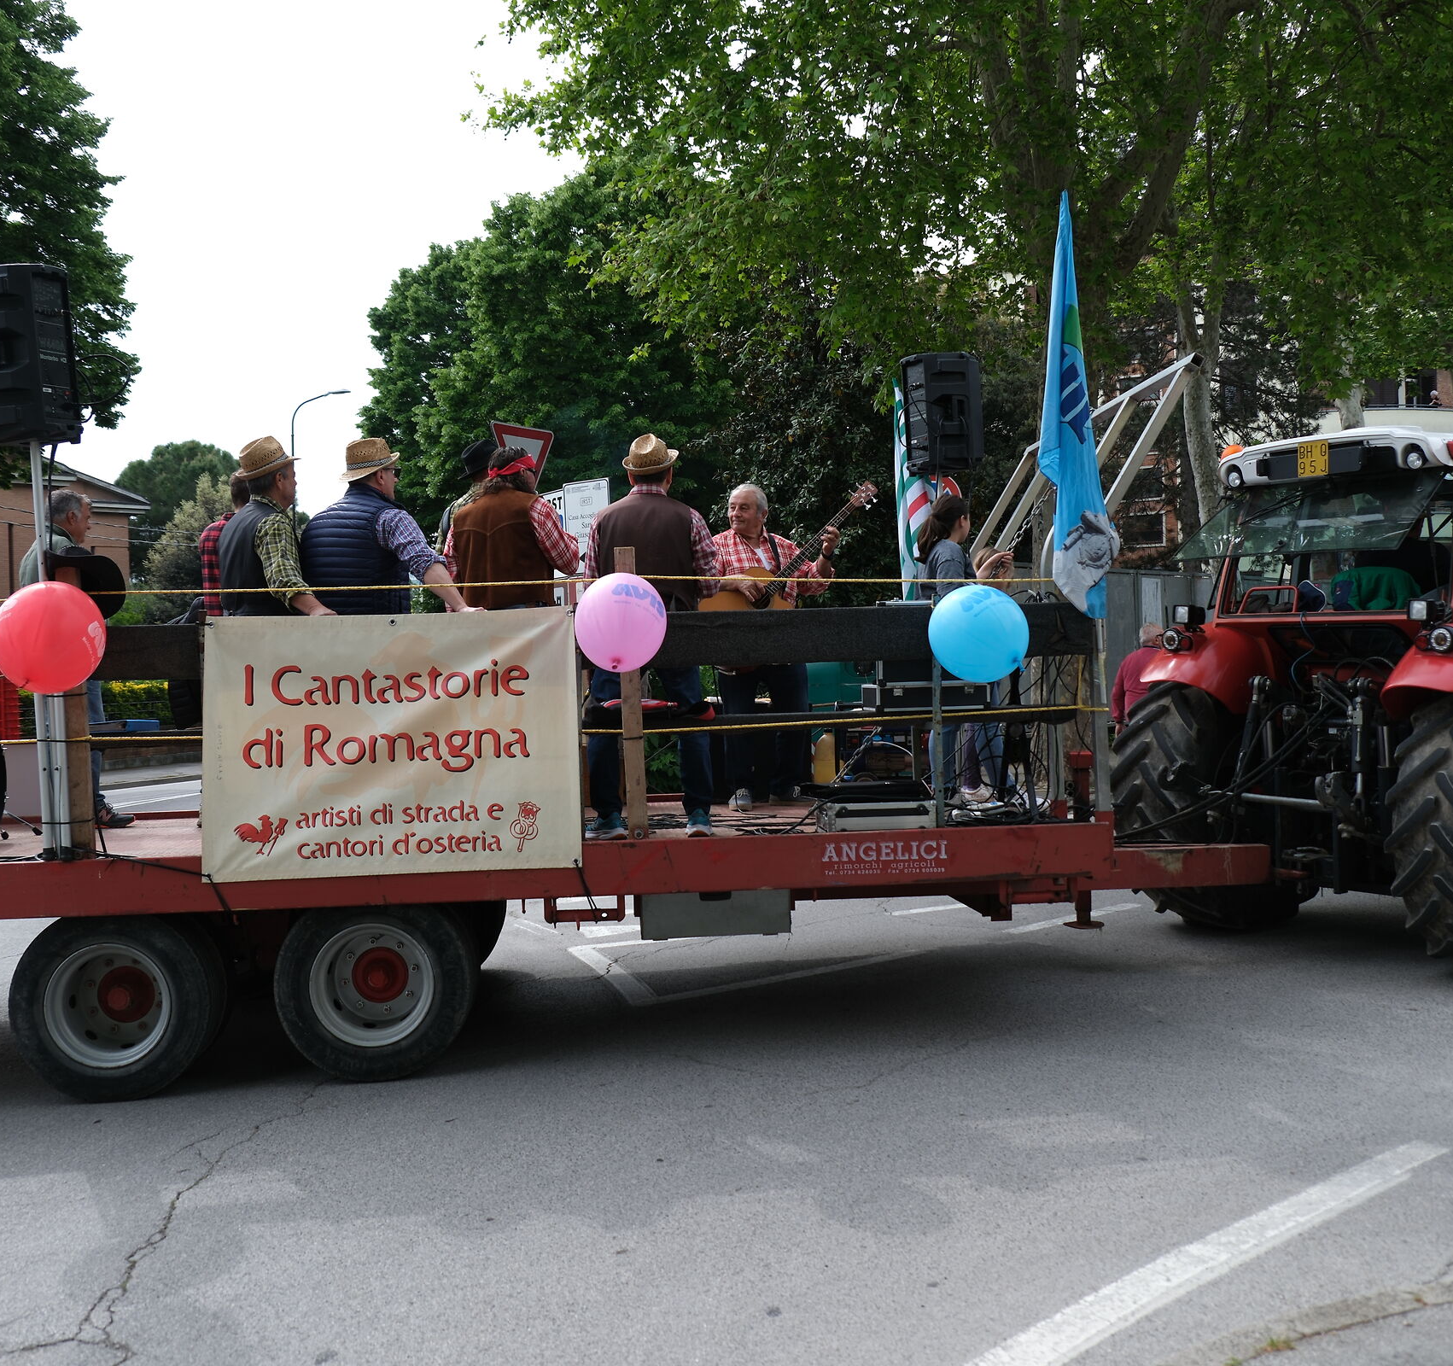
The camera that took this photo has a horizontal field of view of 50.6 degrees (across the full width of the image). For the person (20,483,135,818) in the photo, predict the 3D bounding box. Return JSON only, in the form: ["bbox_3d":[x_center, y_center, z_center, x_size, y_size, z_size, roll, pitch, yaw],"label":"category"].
[{"bbox_3d":[-3.262,-0.120,7.699,0.500,1.710,0.520,-2,0,-12],"label":"person"}]

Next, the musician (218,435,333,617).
[{"bbox_3d":[-1.865,-0.143,6.250,0.440,1.710,0.520,-2,1,-35],"label":"musician"}]

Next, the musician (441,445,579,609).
[{"bbox_3d":[-0.952,-0.184,6.881,0.580,1.740,0.440,-2,0,20],"label":"musician"}]

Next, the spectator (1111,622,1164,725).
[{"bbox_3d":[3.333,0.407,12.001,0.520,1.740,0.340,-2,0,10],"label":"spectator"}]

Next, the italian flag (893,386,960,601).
[{"bbox_3d":[1.070,-1.006,8.250,0.370,1.270,0.200,-1,1,12],"label":"italian flag"}]

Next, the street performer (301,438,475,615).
[{"bbox_3d":[-1.390,-0.144,6.280,0.600,1.720,0.480,-1,1,43],"label":"street performer"}]

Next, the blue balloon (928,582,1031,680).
[{"bbox_3d":[0.965,-0.193,5.880,0.380,0.372,0.375,-2,1,0],"label":"blue balloon"}]

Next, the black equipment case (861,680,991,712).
[{"bbox_3d":[0.838,0.057,6.480,0.465,0.127,0.360,-2,0,-6],"label":"black equipment case"}]

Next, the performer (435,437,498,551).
[{"bbox_3d":[-1.125,-0.255,7.351,0.520,1.820,0.420,-2,0,30],"label":"performer"}]

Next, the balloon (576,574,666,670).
[{"bbox_3d":[-0.399,-0.230,5.800,0.347,0.374,0.347,-2,1,0],"label":"balloon"}]

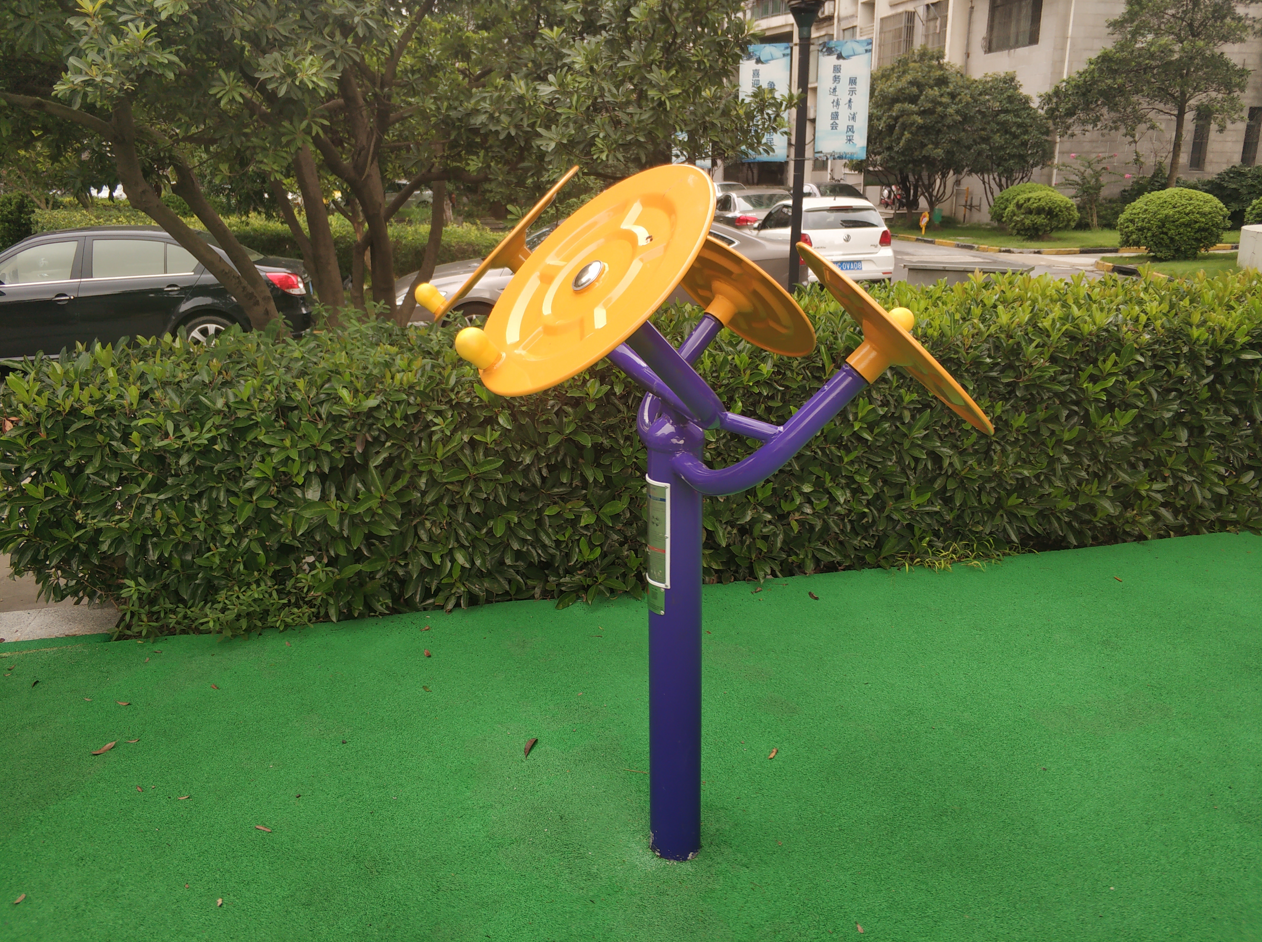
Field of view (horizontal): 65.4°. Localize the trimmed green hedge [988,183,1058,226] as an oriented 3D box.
[{"bbox_3d":[11.530,-7.712,28.677,1.970,1.320,1.970,-1,17,0],"label":"trimmed green hedge"}]

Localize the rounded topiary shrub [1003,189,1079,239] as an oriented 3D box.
[{"bbox_3d":[10.938,-6.863,26.135,1.850,1.240,1.850,-1,17,0],"label":"rounded topiary shrub"}]

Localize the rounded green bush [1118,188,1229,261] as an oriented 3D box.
[{"bbox_3d":[10.919,-4.992,19.810,1.980,1.360,1.980,-1,17,0],"label":"rounded green bush"}]

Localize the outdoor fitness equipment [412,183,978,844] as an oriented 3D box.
[{"bbox_3d":[0.079,0.149,2.051,0.900,1.500,1.170,-6,18,-16],"label":"outdoor fitness equipment"}]

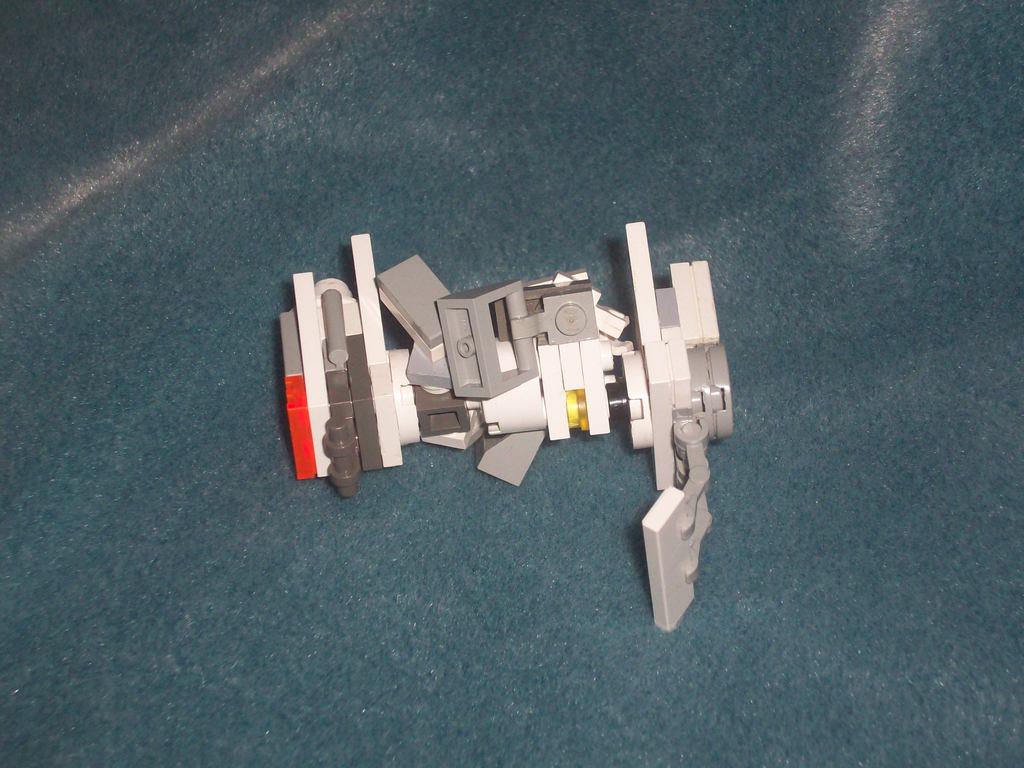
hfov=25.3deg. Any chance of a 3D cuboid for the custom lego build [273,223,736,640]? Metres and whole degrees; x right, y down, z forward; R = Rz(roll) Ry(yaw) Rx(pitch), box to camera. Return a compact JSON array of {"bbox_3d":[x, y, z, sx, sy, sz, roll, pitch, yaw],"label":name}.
[{"bbox_3d":[0.001,0.005,0.374,0.074,0.037,0.071,-5,75,-1],"label":"custom lego build"}]

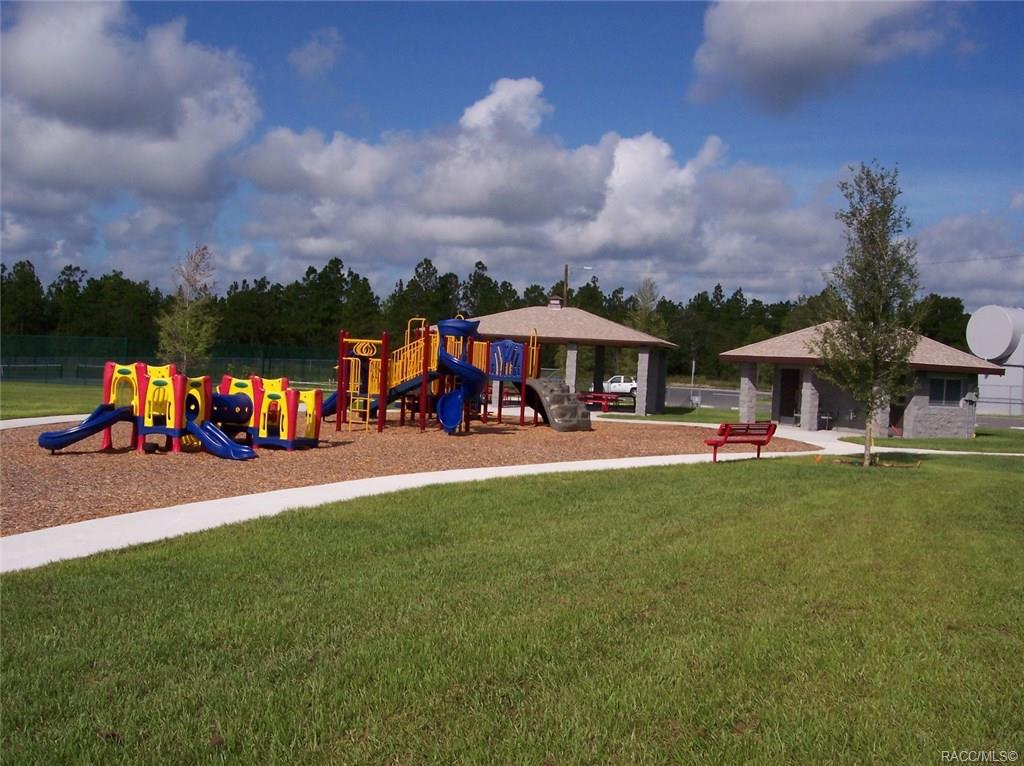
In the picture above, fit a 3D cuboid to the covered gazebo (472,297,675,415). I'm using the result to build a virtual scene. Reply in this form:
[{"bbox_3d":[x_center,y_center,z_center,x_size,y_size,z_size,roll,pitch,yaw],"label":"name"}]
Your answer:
[{"bbox_3d":[1.940,-1.416,51.767,10.548,5.200,8.563,3,1,14],"label":"covered gazebo"}]

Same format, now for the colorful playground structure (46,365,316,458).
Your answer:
[{"bbox_3d":[-5.464,0.431,19.608,4.900,1.530,3.100,2,1,-44],"label":"colorful playground structure"}]

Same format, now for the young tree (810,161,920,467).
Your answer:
[{"bbox_3d":[7.466,-1.418,23.446,2.150,6.280,2.100,3,1,0],"label":"young tree"}]

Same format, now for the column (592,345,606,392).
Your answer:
[{"bbox_3d":[4.268,-0.224,54.951,0.412,2.957,0.412,3,1,14],"label":"column"}]

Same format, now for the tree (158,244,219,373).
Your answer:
[{"bbox_3d":[-12.458,-2.358,43.013,2.350,6.000,2.300,3,1,0],"label":"tree"}]

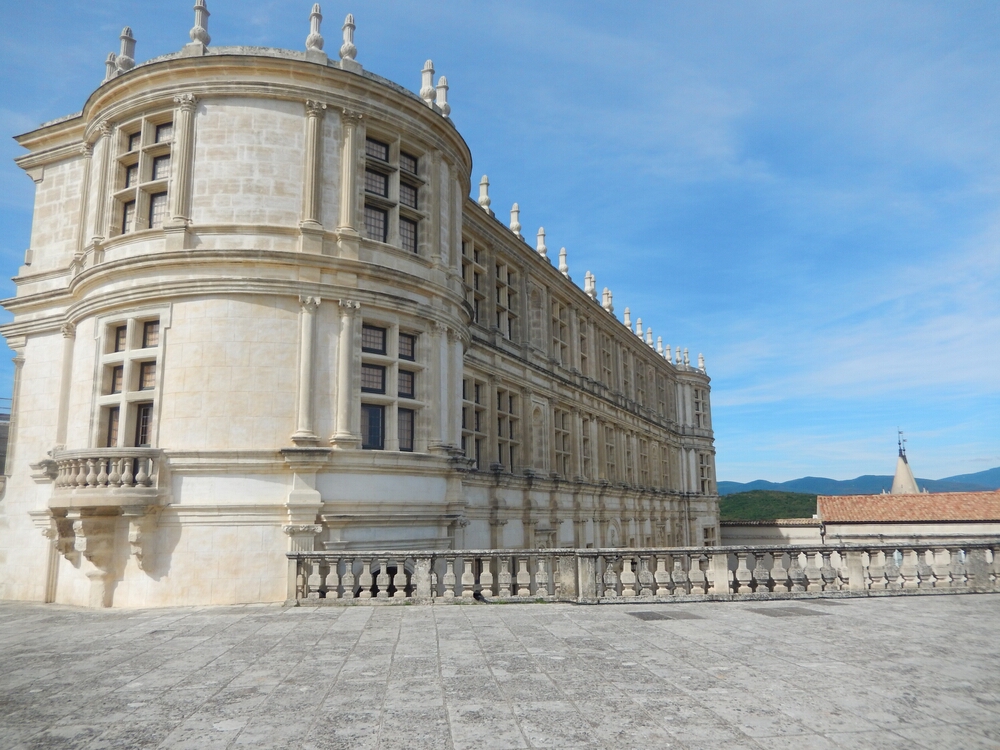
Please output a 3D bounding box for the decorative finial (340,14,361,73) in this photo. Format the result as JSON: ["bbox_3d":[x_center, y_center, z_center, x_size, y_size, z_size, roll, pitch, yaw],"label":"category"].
[{"bbox_3d":[-3.724,-8.181,17.811,0.518,1.642,0.518,6,-13,-30],"label":"decorative finial"}]

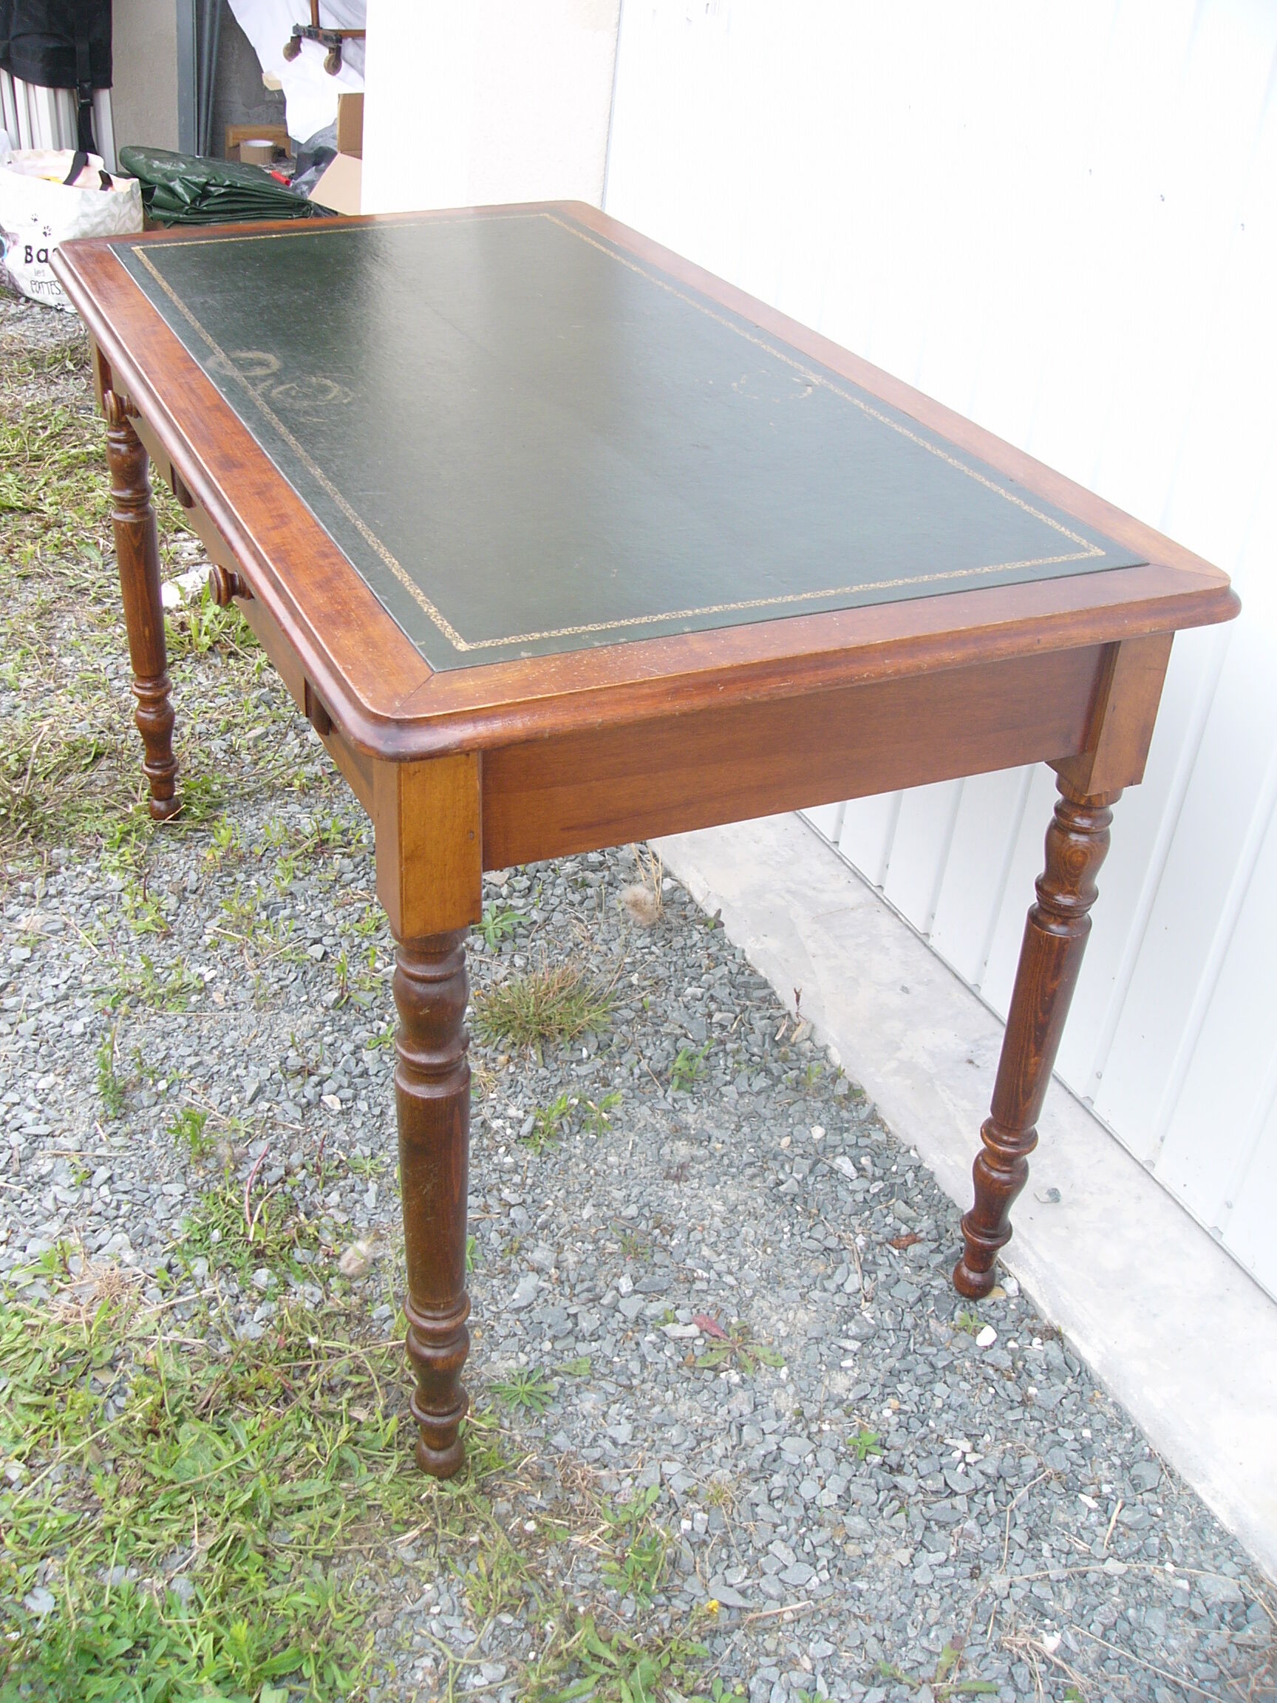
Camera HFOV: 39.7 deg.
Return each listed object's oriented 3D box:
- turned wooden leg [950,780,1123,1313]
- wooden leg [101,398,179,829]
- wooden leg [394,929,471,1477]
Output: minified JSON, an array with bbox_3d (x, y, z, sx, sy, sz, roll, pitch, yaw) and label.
[{"bbox_3d":[0.345,0.181,1.569,0.057,0.577,0.057,-10,34,-22],"label":"turned wooden leg"},{"bbox_3d":[-0.625,-0.289,2.249,0.057,0.577,0.057,-11,35,-22],"label":"wooden leg"},{"bbox_3d":[-0.156,0.284,1.364,0.057,0.577,0.057,-11,34,-22],"label":"wooden leg"}]

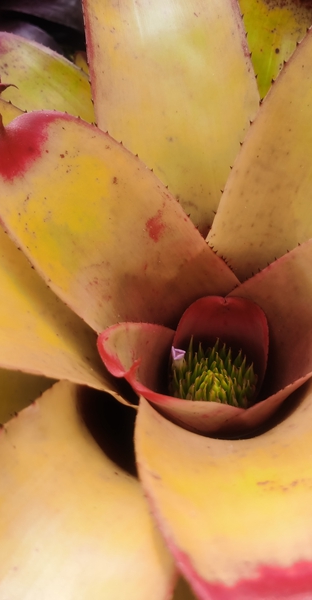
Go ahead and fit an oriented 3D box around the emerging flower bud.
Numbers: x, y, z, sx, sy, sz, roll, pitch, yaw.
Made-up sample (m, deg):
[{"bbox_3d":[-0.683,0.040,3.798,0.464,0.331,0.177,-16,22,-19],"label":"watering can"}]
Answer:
[{"bbox_3d":[0.034,0.047,0.370,0.051,0.036,0.050,0,47,0],"label":"emerging flower bud"}]

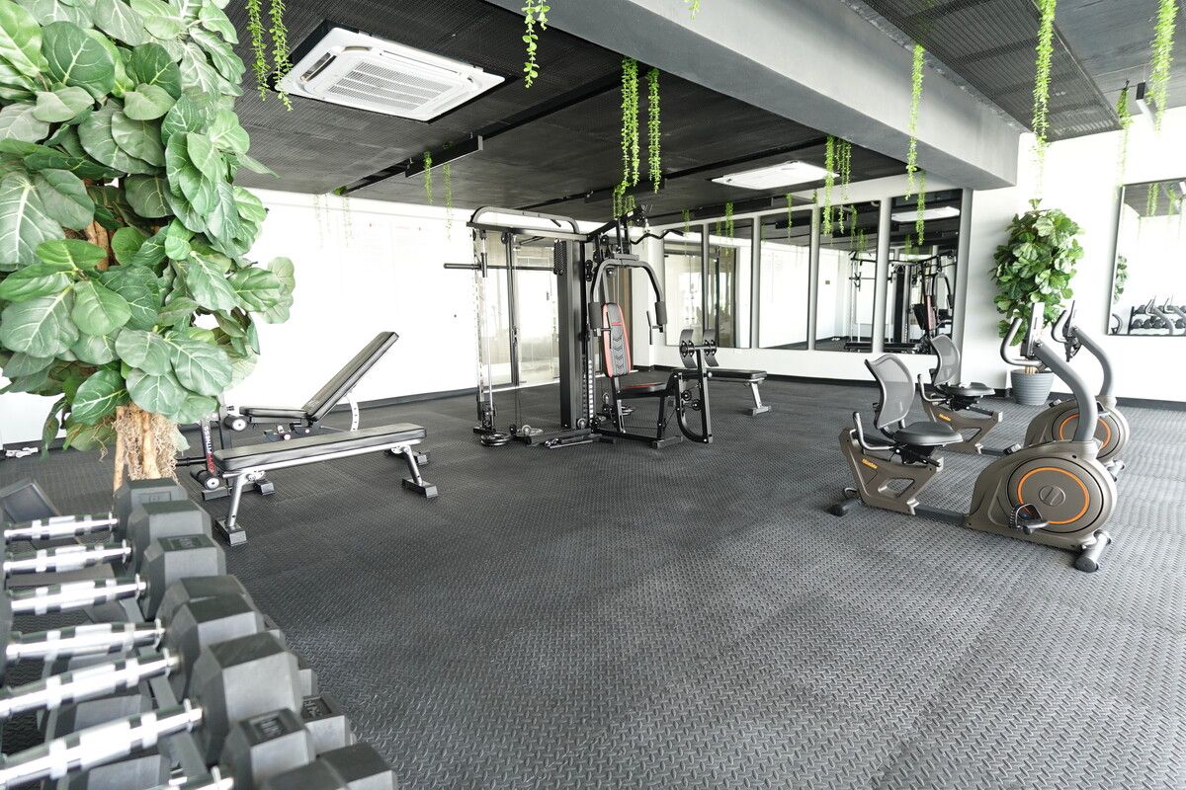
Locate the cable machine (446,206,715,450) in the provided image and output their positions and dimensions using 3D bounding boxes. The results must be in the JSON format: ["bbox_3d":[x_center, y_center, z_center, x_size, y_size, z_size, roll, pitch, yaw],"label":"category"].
[{"bbox_3d":[-0.171,-0.699,5.474,2.600,2.160,1.500,6,11,40],"label":"cable machine"}]

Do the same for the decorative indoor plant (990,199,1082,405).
[{"bbox_3d":[4.853,-1.005,6.551,0.770,2.230,0.800,-9,12,-42],"label":"decorative indoor plant"}]

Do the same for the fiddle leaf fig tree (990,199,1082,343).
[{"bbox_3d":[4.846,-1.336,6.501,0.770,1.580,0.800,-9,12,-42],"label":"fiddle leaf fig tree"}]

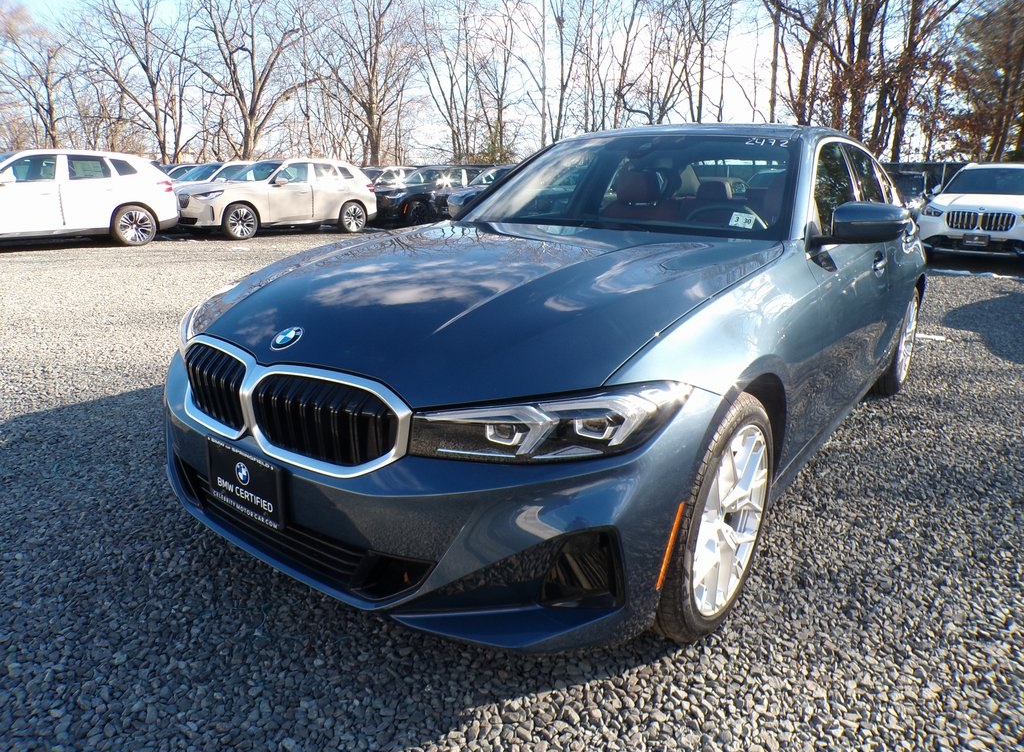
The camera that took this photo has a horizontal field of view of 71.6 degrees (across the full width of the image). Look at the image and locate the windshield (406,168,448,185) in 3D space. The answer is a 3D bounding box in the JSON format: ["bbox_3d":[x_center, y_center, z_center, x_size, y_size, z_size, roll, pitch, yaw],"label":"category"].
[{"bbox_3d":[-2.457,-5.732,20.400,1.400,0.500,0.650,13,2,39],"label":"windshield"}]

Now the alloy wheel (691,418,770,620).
[{"bbox_3d":[0.507,0.360,1.893,0.190,0.510,0.510,12,18,35],"label":"alloy wheel"}]

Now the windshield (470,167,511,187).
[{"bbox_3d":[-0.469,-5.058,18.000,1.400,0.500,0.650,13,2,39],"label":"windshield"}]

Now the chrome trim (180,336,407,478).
[{"bbox_3d":[-0.576,0.062,1.680,0.850,0.245,0.160,12,18,35],"label":"chrome trim"}]

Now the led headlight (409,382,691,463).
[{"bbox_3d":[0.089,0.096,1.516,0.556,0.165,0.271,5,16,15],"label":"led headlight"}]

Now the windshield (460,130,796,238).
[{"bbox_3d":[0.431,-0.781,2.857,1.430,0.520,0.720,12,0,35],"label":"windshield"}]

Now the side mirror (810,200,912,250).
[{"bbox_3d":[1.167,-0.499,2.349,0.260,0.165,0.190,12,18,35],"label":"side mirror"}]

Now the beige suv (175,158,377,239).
[{"bbox_3d":[-5.327,-4.094,16.295,1.920,1.660,4.755,13,20,39],"label":"beige suv"}]

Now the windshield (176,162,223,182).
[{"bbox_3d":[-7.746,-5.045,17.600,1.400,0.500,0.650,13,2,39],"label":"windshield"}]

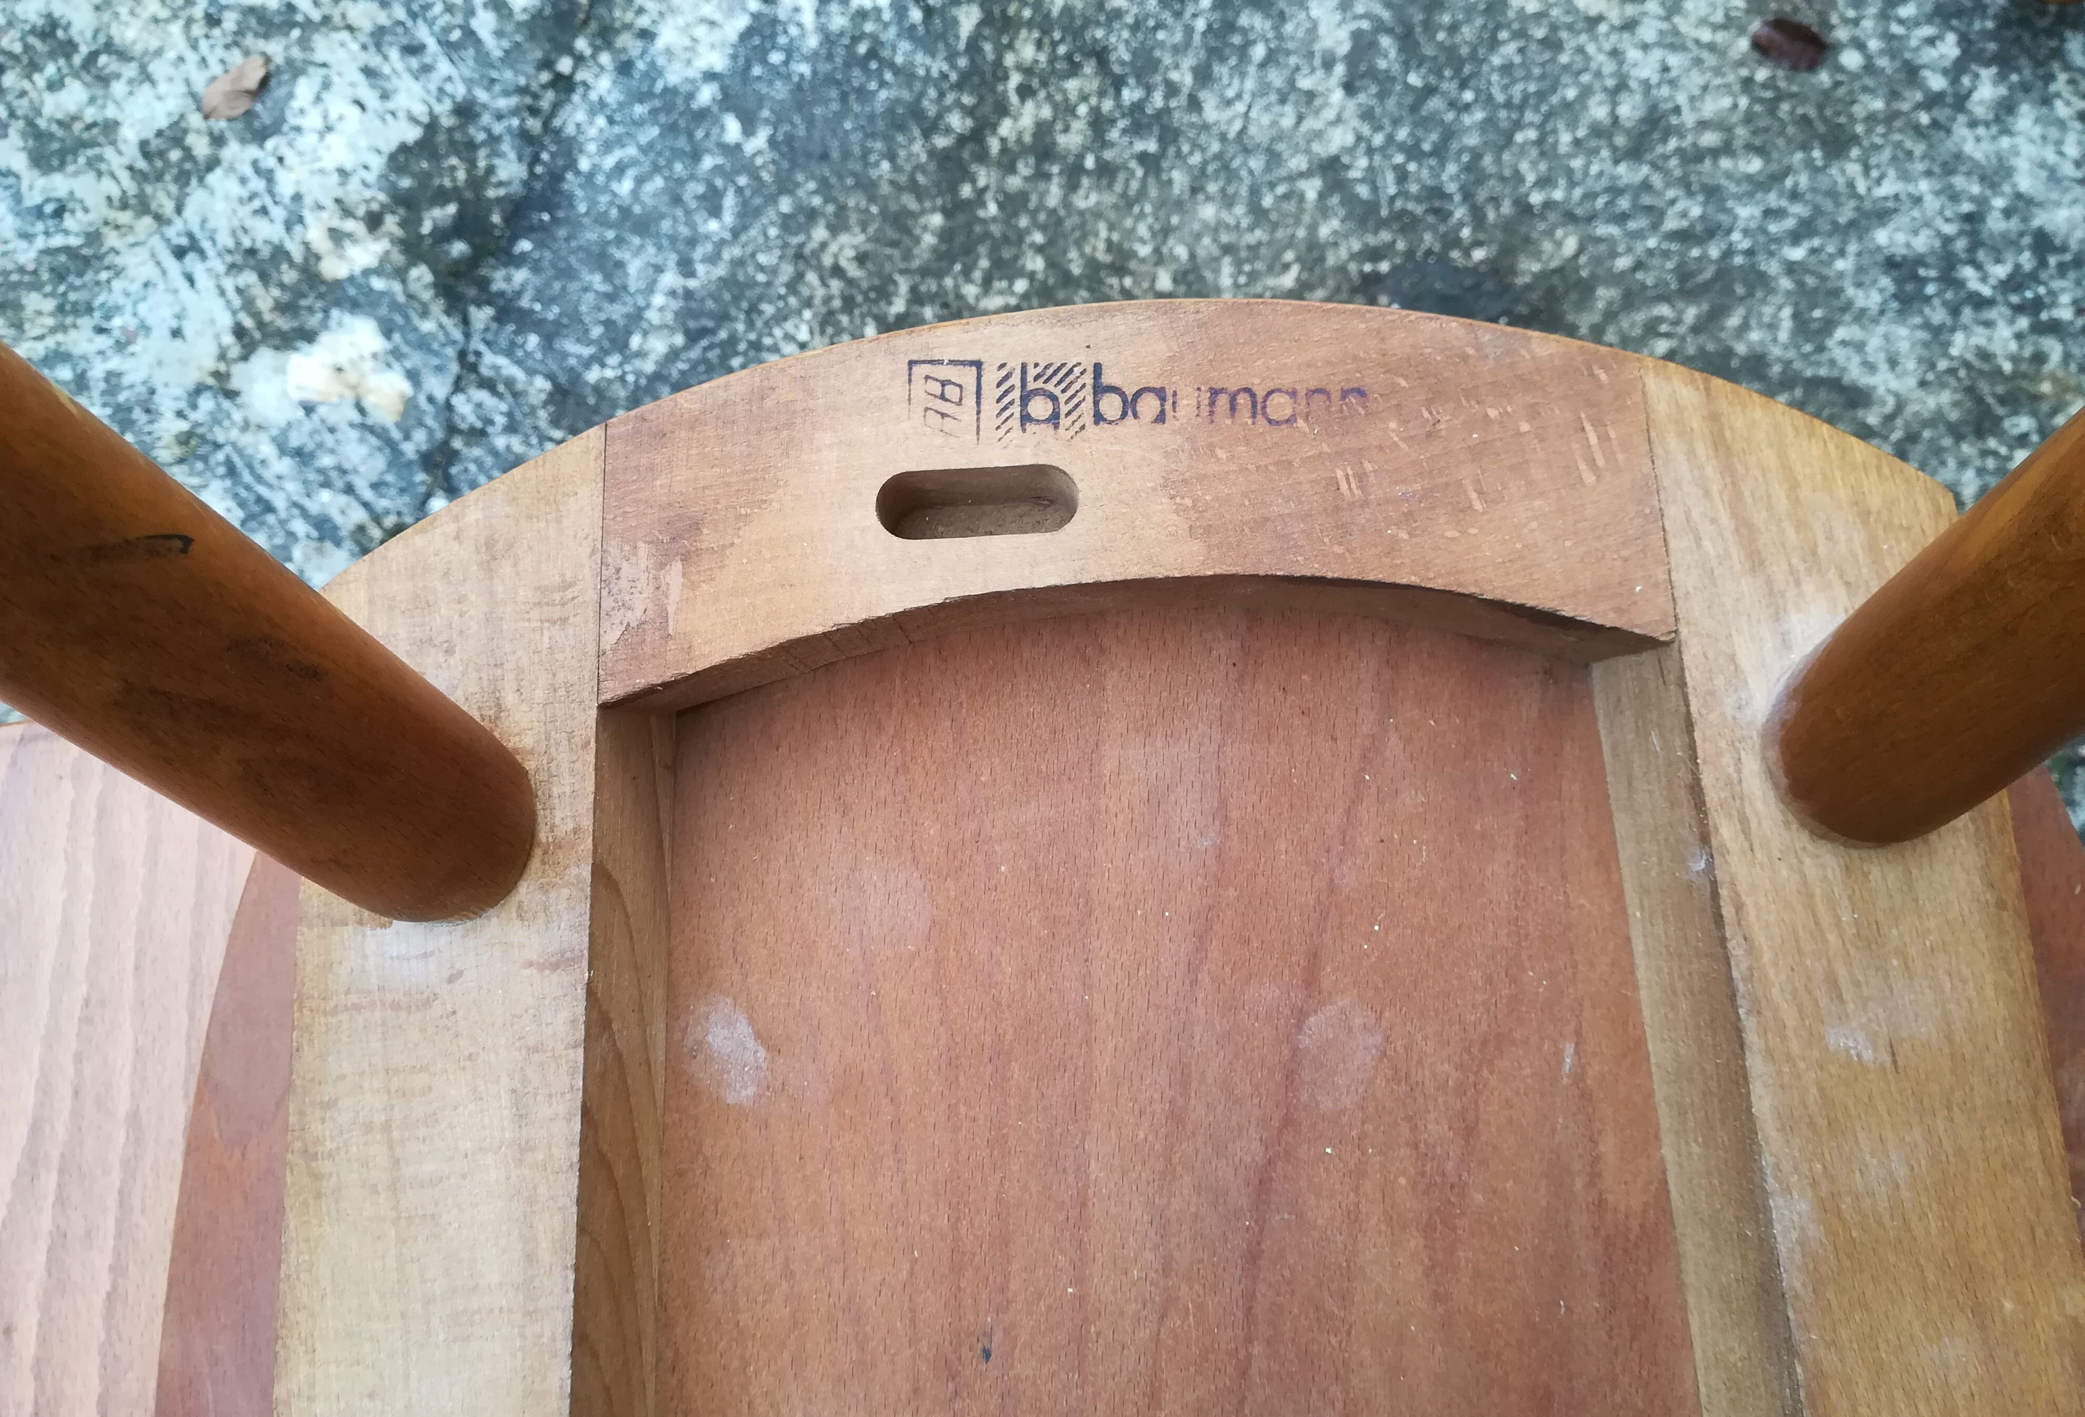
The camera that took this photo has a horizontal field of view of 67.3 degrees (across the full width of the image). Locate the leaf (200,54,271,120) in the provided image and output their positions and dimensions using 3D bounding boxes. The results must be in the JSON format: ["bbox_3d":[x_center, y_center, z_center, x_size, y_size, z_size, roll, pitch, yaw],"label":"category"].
[{"bbox_3d":[-0.497,-0.383,0.966,0.032,0.010,0.053,17,72,8],"label":"leaf"}]

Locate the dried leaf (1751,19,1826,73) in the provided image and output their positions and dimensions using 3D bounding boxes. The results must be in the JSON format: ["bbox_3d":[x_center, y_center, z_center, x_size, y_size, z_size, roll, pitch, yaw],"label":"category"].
[{"bbox_3d":[0.444,-0.395,0.931,0.041,0.010,0.032,32,75,12],"label":"dried leaf"}]

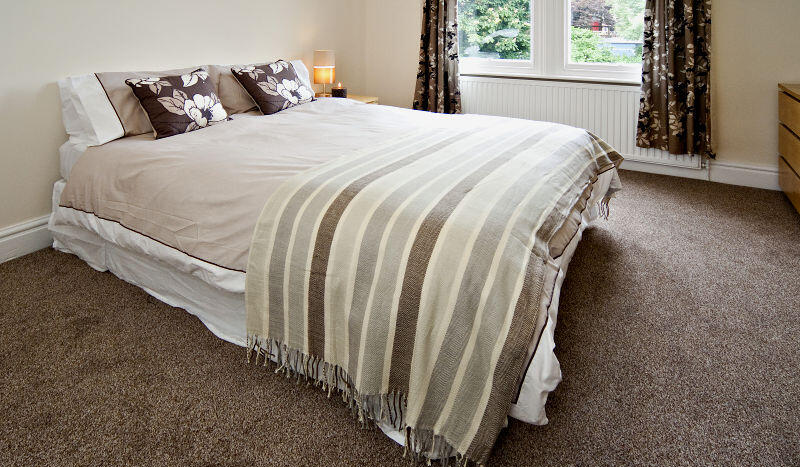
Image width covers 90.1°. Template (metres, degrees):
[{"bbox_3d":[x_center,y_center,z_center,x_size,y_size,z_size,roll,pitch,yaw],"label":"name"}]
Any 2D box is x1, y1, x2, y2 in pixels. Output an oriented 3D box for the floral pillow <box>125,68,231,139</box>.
[{"bbox_3d":[-1.224,-0.745,2.234,0.150,0.430,0.460,-37,-1,36],"label":"floral pillow"}]

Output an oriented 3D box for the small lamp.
[{"bbox_3d":[-0.645,-1.354,3.380,0.185,0.390,0.185,0,23,0],"label":"small lamp"}]

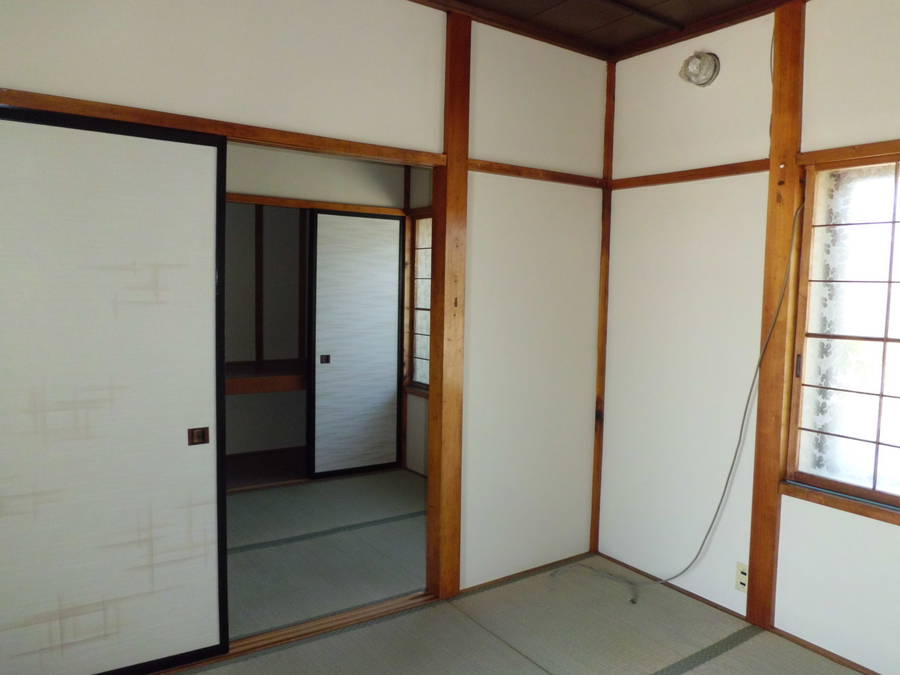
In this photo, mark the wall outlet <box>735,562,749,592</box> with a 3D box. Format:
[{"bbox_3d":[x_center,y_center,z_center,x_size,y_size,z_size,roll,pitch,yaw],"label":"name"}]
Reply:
[{"bbox_3d":[1.175,0.965,2.704,0.012,0.118,0.070,-2,5,-34],"label":"wall outlet"}]

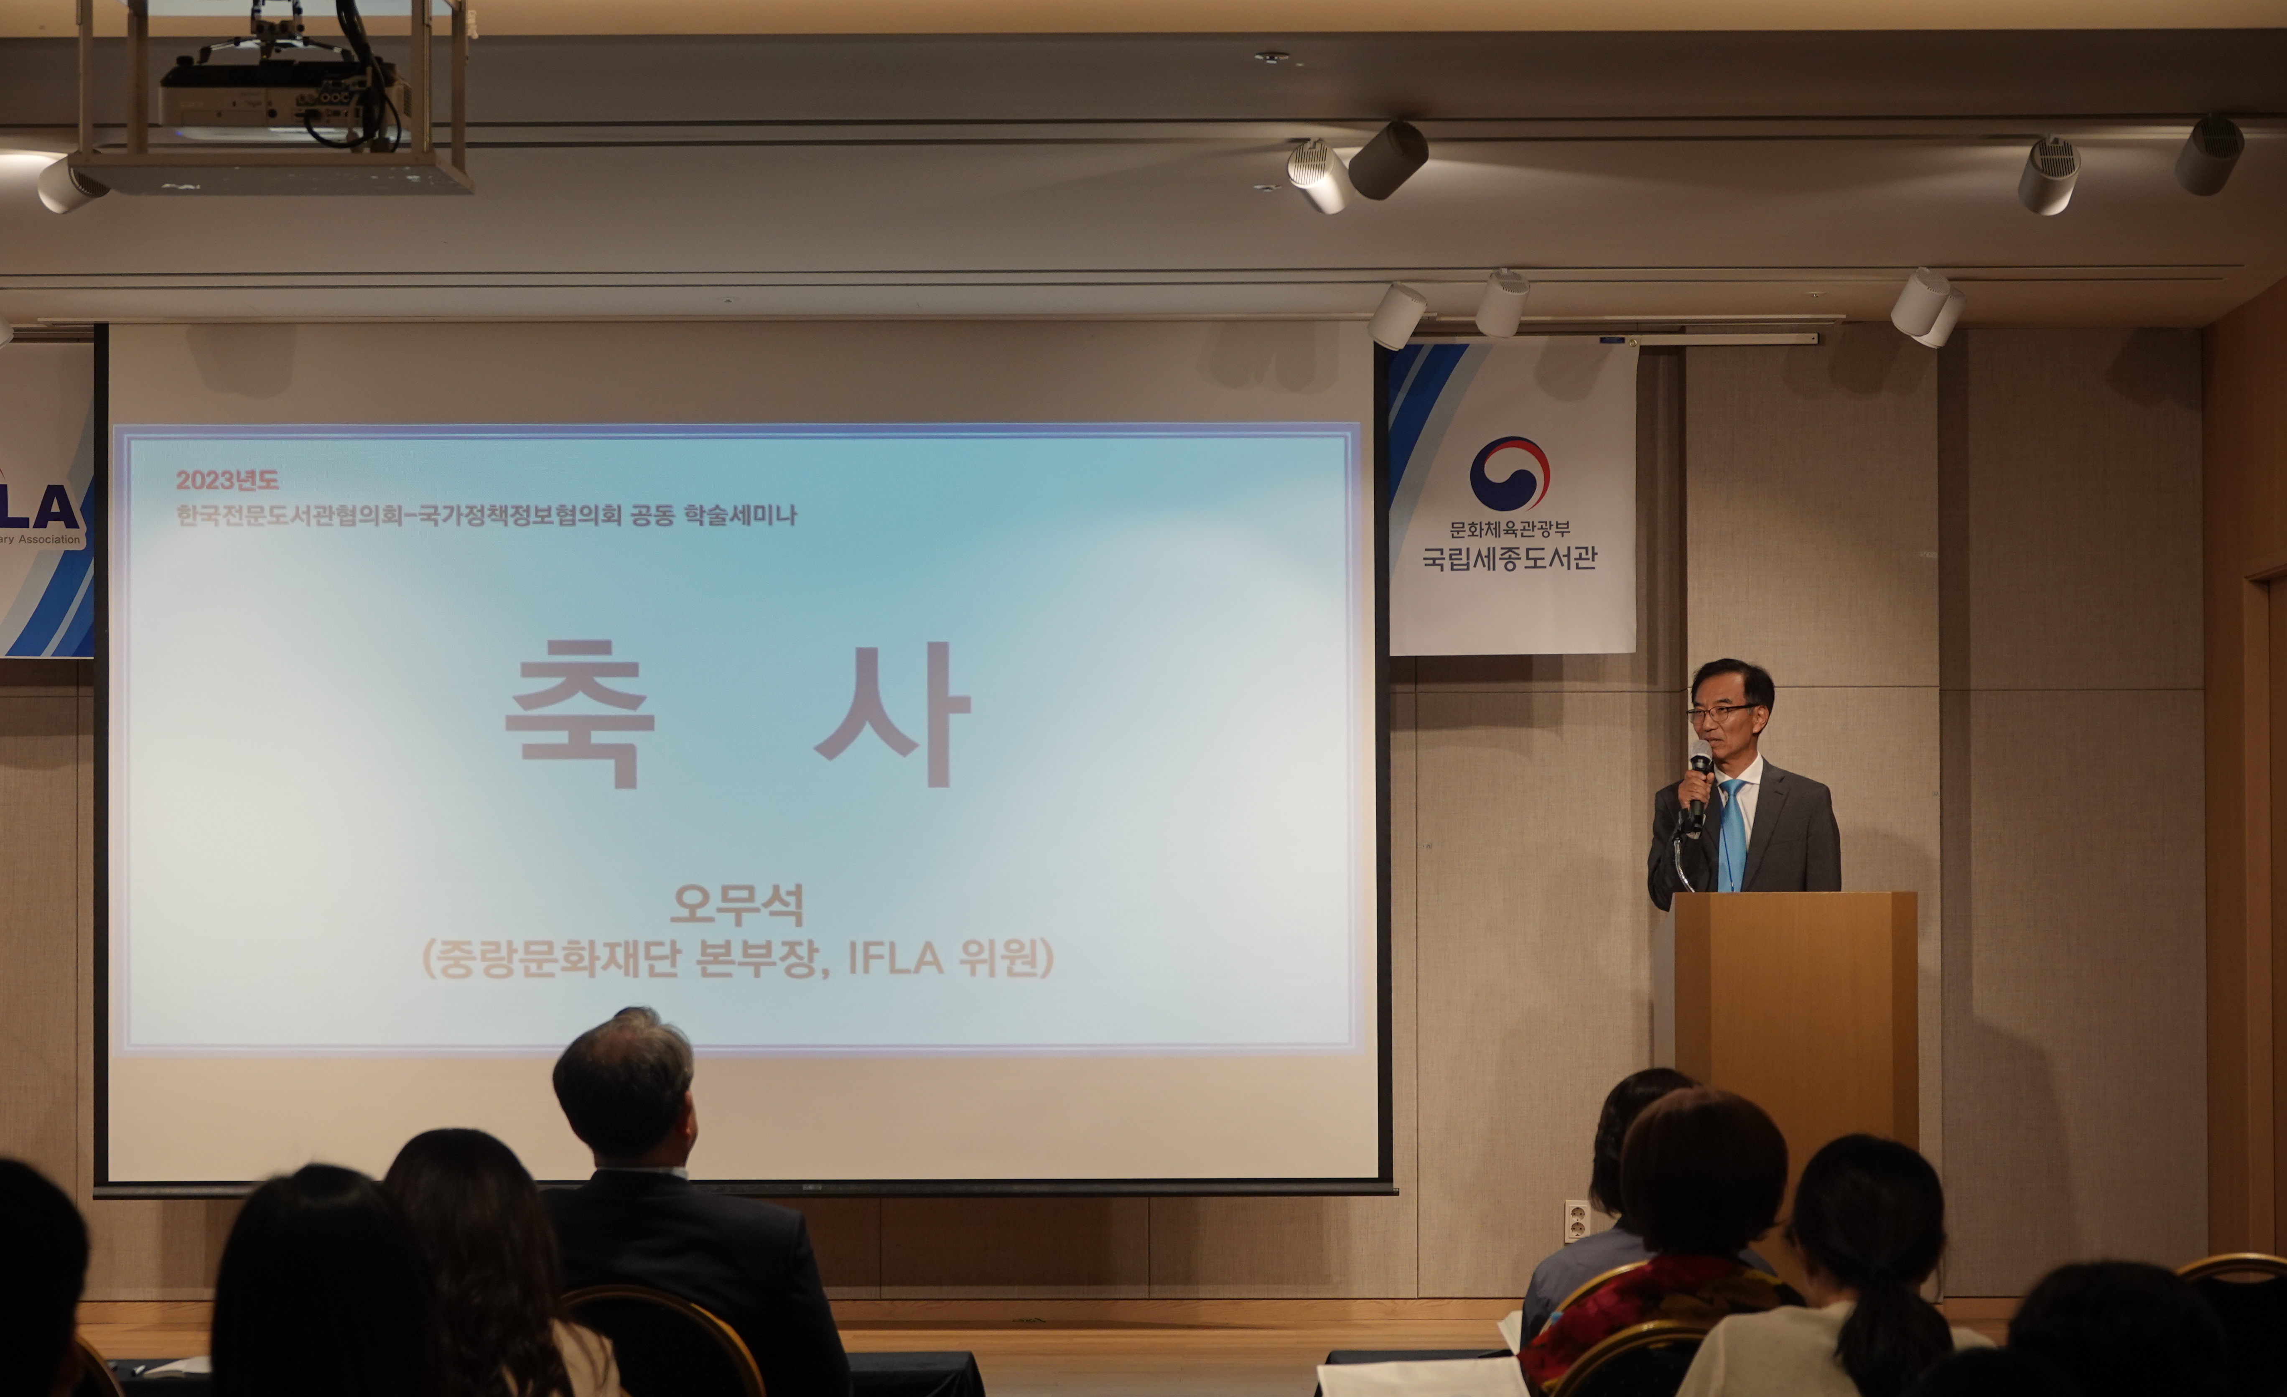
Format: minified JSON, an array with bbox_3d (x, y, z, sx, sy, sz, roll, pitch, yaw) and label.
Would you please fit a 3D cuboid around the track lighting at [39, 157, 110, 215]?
[{"bbox_3d":[-2.119,-1.020,11.079,0.122,0.100,0.100,-20,-14,41],"label":"track lighting"}]

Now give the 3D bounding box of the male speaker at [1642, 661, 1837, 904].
[{"bbox_3d":[1.456,0.781,13.518,0.490,1.754,0.340,-1,-2,18],"label":"male speaker"}]

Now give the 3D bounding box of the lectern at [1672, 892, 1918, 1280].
[{"bbox_3d":[1.506,1.044,13.034,0.558,1.186,0.530,0,-2,1],"label":"lectern"}]

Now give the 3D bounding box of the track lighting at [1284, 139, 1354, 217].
[{"bbox_3d":[0.347,-1.027,11.049,0.100,0.100,0.122,-1,-27,26],"label":"track lighting"}]

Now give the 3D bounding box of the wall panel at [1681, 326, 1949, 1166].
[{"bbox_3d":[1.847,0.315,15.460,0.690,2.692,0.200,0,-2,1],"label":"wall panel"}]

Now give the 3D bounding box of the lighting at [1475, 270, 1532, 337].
[{"bbox_3d":[0.908,-0.992,14.106,0.110,0.140,0.110,1,36,-22],"label":"lighting"}]

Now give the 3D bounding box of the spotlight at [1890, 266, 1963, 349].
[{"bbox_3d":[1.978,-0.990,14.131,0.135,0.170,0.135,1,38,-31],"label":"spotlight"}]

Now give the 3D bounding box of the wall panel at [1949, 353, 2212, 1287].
[{"bbox_3d":[2.497,0.302,15.033,0.708,2.600,0.050,0,-2,1],"label":"wall panel"}]

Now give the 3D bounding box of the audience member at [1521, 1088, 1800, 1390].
[{"bbox_3d":[0.778,1.164,8.084,0.480,1.212,0.740,0,-2,1],"label":"audience member"}]

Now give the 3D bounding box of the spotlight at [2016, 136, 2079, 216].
[{"bbox_3d":[1.792,-1.028,11.040,0.100,0.100,0.122,0,-32,-5],"label":"spotlight"}]

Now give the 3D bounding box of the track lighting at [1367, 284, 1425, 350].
[{"bbox_3d":[0.656,-0.983,14.401,0.110,0.140,0.110,2,31,-49],"label":"track lighting"}]

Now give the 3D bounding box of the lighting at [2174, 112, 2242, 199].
[{"bbox_3d":[2.183,-1.109,11.441,0.110,0.110,0.140,0,-30,-7],"label":"lighting"}]

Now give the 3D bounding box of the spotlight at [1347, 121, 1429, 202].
[{"bbox_3d":[0.503,-1.099,11.437,0.110,0.110,0.140,2,-35,-44],"label":"spotlight"}]

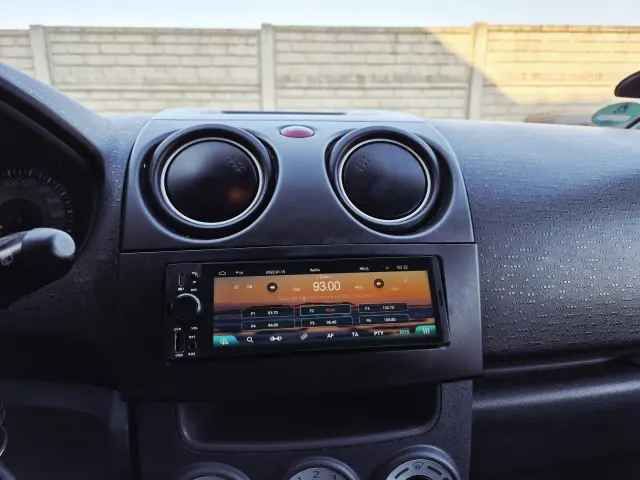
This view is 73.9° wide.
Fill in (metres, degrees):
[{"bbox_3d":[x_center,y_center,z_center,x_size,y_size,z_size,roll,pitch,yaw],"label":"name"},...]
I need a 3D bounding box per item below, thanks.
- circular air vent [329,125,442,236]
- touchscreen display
[{"bbox_3d":[0.050,-0.047,0.340,0.086,0.085,0.033,-2,-18,-7],"label":"circular air vent"},{"bbox_3d":[0.007,0.046,0.300,0.161,0.063,0.014,-1,-17,-7],"label":"touchscreen display"}]

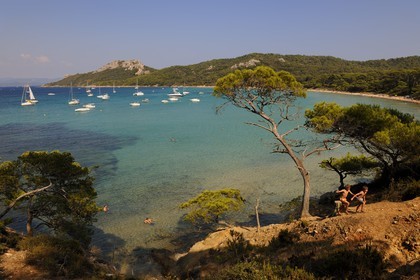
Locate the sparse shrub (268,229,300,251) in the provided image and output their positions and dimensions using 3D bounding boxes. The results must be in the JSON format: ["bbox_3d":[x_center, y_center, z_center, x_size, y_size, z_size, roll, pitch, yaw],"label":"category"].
[{"bbox_3d":[2.235,3.000,8.400,0.920,0.540,0.750,0,11,0],"label":"sparse shrub"}]

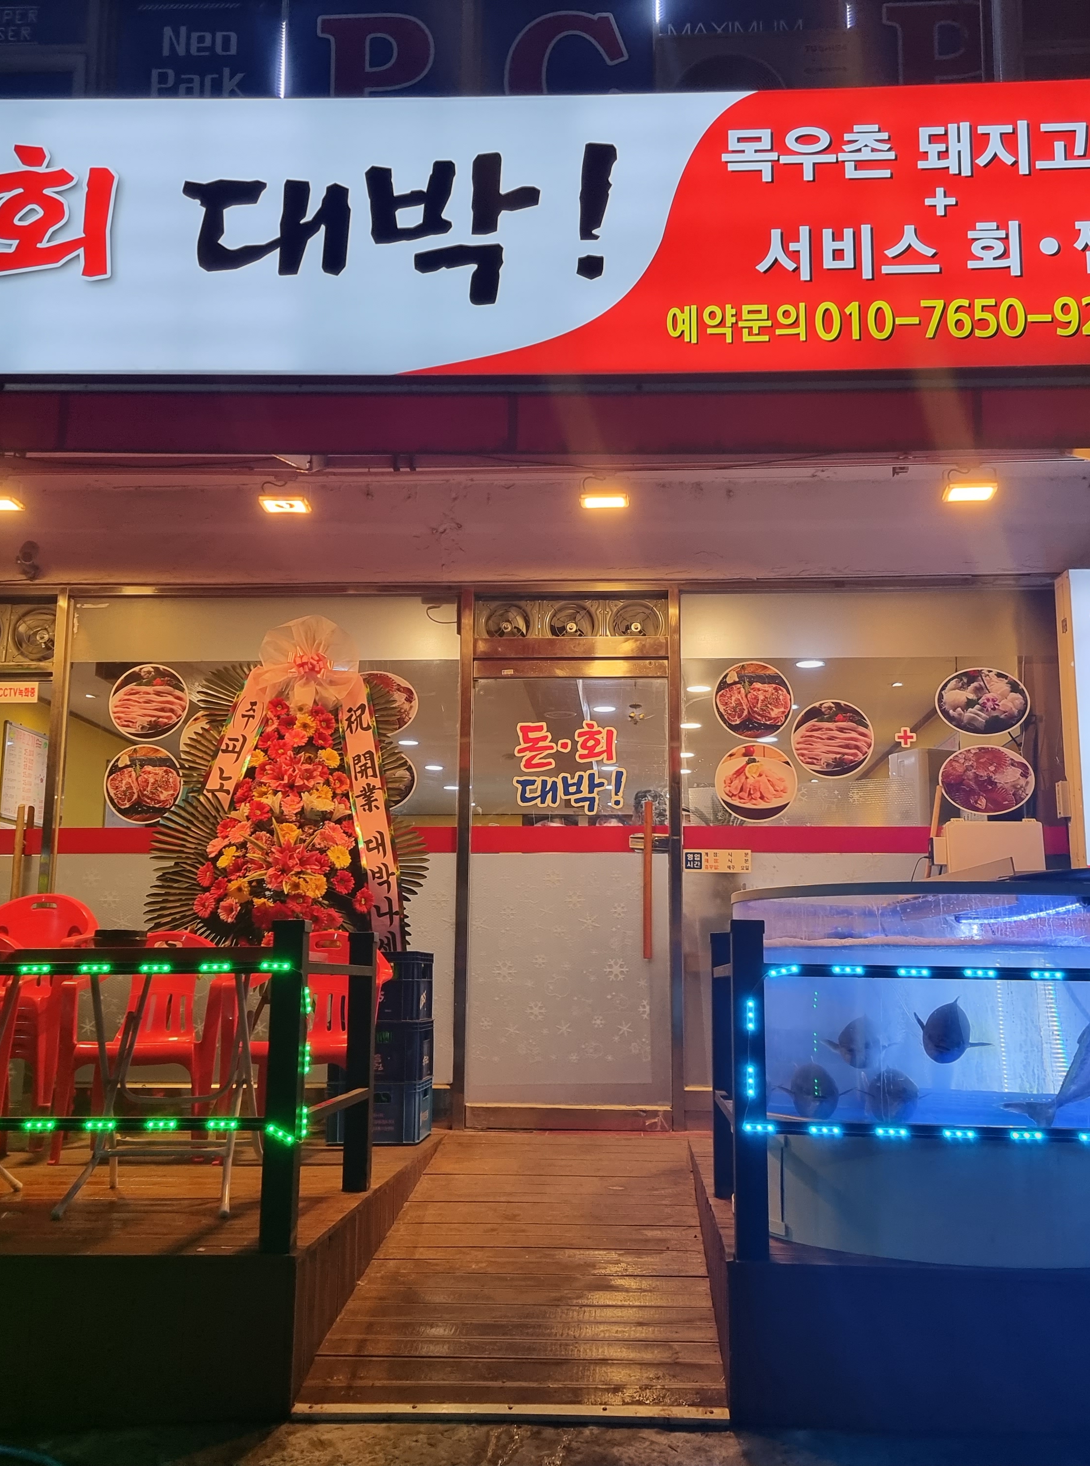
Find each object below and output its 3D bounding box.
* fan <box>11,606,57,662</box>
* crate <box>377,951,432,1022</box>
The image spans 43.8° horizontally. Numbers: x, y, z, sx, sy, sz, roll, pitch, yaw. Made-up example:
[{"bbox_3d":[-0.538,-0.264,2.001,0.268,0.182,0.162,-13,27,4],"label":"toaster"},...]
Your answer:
[{"bbox_3d":[-2.387,-0.465,6.393,0.270,0.270,0.110,0,-10,3],"label":"fan"},{"bbox_3d":[-0.690,1.073,5.738,0.370,0.275,0.330,0,-10,3],"label":"crate"}]

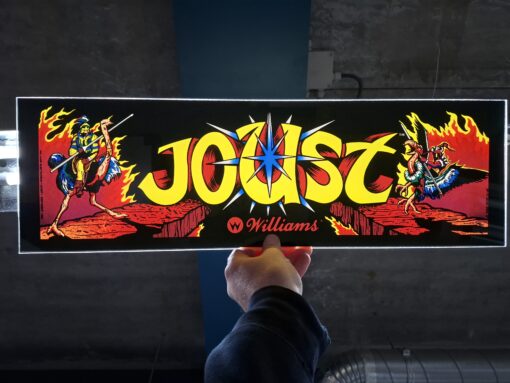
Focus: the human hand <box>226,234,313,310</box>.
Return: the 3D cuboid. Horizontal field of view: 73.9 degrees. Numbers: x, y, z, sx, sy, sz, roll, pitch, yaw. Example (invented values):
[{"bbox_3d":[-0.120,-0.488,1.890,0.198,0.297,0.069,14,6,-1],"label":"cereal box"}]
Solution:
[{"bbox_3d":[0.018,0.094,0.407,0.110,0.115,0.085,0,-60,0],"label":"human hand"}]

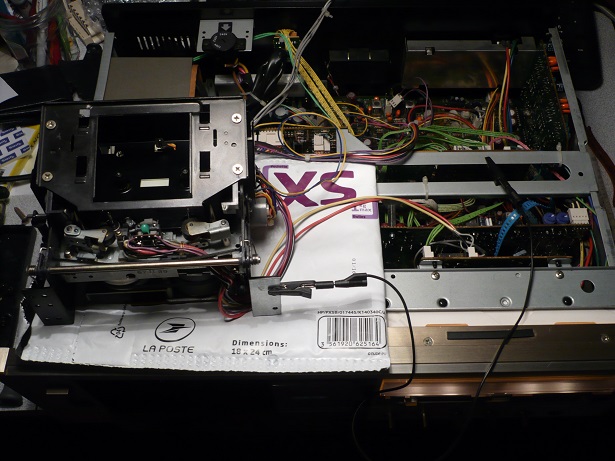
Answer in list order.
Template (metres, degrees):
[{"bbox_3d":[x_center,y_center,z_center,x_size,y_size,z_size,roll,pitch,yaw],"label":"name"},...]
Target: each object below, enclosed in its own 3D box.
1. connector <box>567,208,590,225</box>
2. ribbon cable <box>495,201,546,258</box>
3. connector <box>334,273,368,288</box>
[{"bbox_3d":[0.222,-0.010,0.508,0.014,0.006,0.015,-1,62,1],"label":"connector"},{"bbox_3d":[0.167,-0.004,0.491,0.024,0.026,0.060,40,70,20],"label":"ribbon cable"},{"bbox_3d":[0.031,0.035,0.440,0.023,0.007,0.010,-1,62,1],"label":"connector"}]

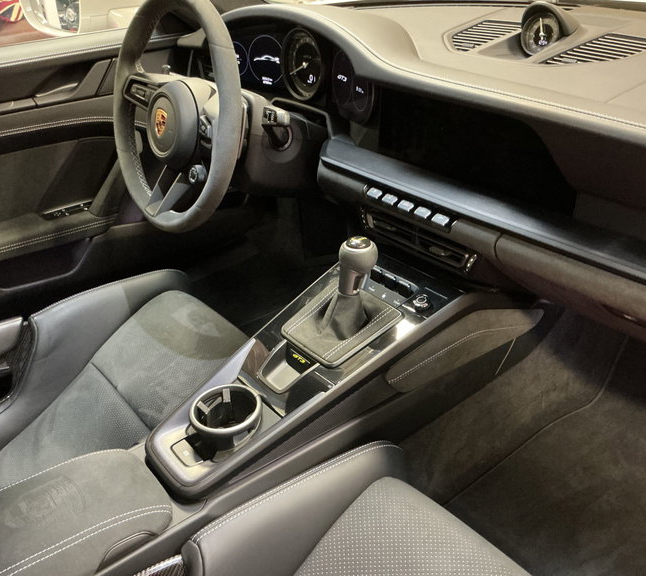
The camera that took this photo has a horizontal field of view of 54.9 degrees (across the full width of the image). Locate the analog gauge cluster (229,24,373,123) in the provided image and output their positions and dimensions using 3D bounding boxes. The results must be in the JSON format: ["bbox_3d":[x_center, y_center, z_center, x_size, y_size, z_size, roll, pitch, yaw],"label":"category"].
[{"bbox_3d":[-0.047,-0.377,1.053,0.065,0.130,0.380,-11,30,-44],"label":"analog gauge cluster"}]

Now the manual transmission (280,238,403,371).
[{"bbox_3d":[0.020,0.004,0.797,0.127,0.138,0.117,-31,43,-32],"label":"manual transmission"}]

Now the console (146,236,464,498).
[{"bbox_3d":[-0.030,0.064,0.766,0.431,0.161,0.200,-37,46,-27],"label":"console"}]

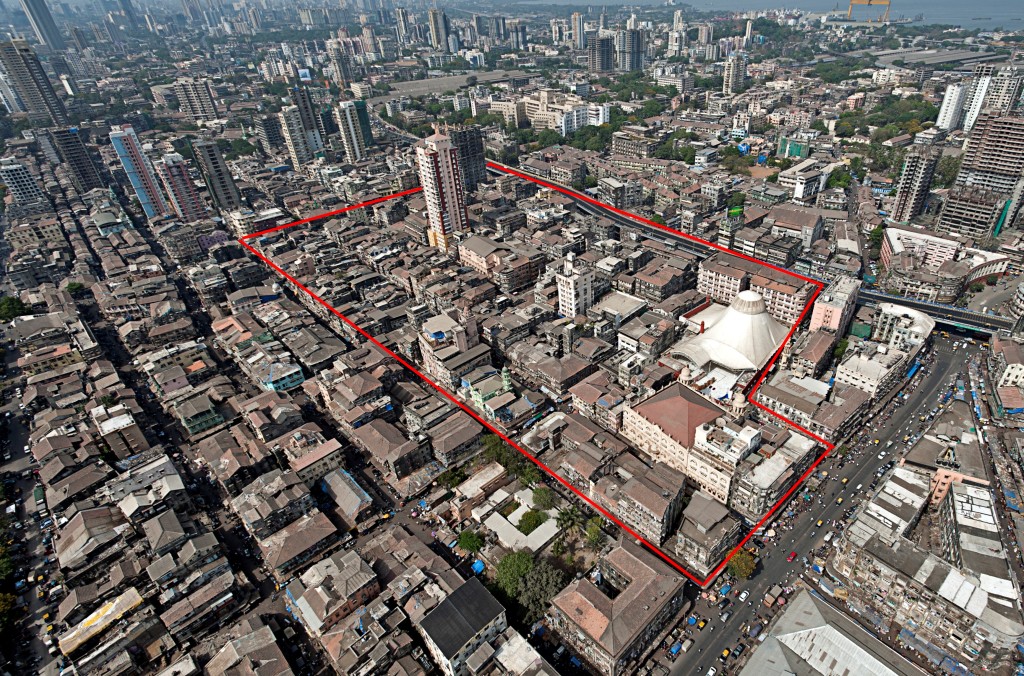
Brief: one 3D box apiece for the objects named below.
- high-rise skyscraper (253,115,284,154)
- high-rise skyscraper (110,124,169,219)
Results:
[{"bbox_3d":[-257.560,-218.890,519.340,18.700,38.400,19.800,28,46,35],"label":"high-rise skyscraper"},{"bbox_3d":[-274.400,-120.700,358.000,15.000,69.000,15.000,-15,38,-17],"label":"high-rise skyscraper"}]

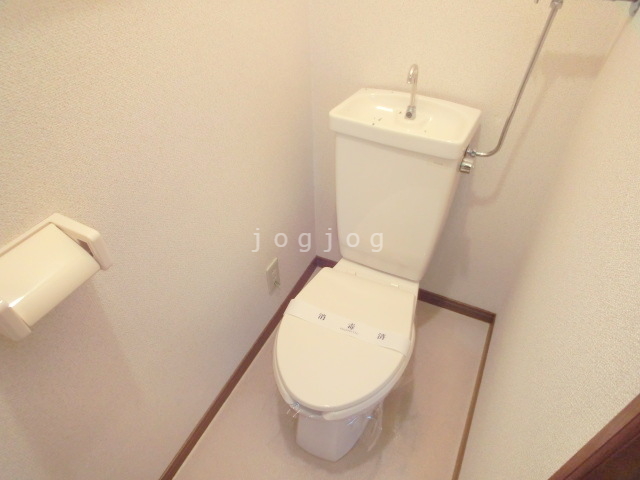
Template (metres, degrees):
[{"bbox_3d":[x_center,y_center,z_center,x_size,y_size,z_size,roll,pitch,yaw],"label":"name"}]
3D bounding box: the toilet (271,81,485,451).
[{"bbox_3d":[0.126,0.141,1.157,0.380,0.871,0.750,18,46,20],"label":"toilet"}]

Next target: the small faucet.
[{"bbox_3d":[0.239,-0.383,1.021,0.027,0.149,0.066,20,48,23],"label":"small faucet"}]

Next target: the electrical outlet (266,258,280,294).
[{"bbox_3d":[-0.172,0.135,1.431,0.010,0.120,0.070,18,47,21],"label":"electrical outlet"}]

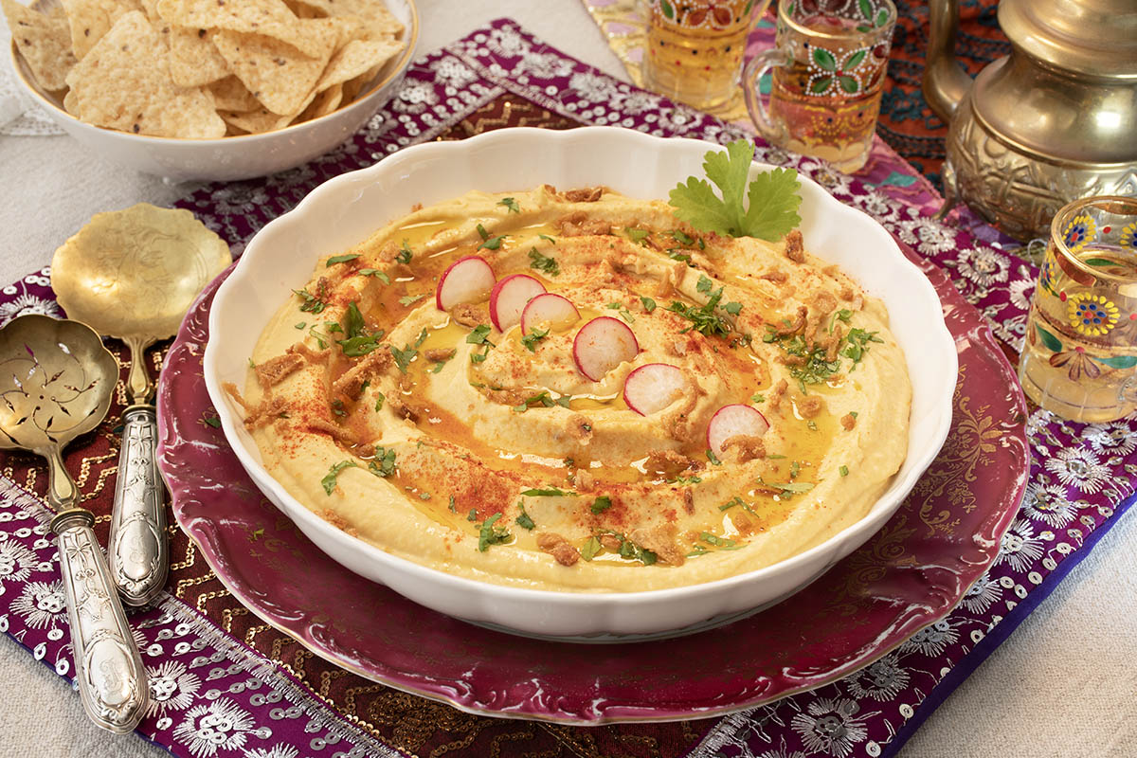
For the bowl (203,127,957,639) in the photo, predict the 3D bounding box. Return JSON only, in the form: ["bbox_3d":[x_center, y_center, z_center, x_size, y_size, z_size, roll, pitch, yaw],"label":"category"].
[{"bbox_3d":[0.004,0.002,0.675,0.250,0.050,0.250,1,40,-1],"label":"bowl"}]

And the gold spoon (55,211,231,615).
[{"bbox_3d":[-0.152,0.001,0.707,0.067,0.026,0.207,-4,40,-7],"label":"gold spoon"}]

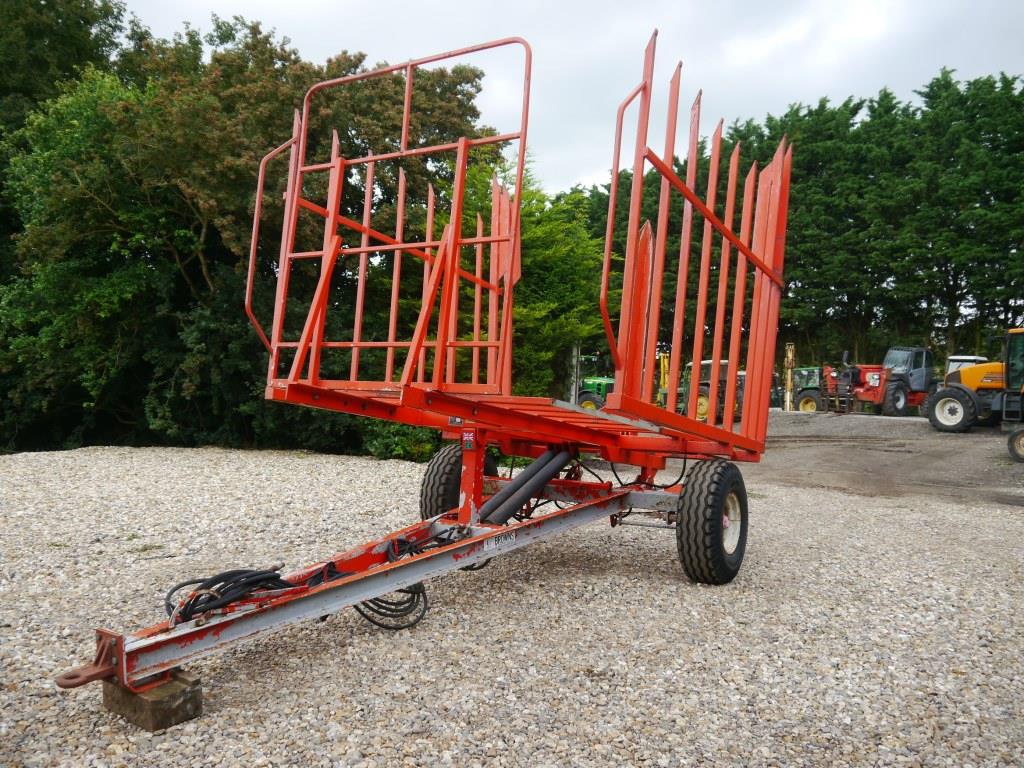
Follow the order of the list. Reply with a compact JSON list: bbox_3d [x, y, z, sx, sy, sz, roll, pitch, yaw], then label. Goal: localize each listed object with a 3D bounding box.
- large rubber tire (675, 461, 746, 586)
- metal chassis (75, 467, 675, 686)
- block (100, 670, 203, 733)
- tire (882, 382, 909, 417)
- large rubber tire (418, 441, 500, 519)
[{"bbox_3d":[1.417,0.964,5.798,0.284,0.858,0.858,1,-1,31],"label":"large rubber tire"},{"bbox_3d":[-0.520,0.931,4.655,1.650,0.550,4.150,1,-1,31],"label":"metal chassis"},{"bbox_3d":[-1.404,1.224,3.242,0.360,0.125,0.230,1,-1,31],"label":"block"},{"bbox_3d":[13.576,0.538,29.300,1.240,1.240,0.440,2,-1,-38],"label":"tire"},{"bbox_3d":[-0.413,0.935,6.902,0.284,0.858,0.858,1,-1,31],"label":"large rubber tire"}]

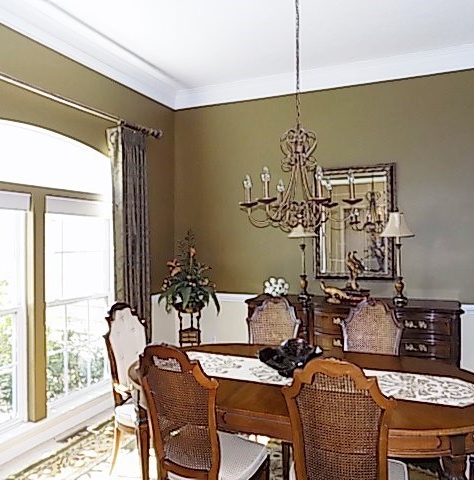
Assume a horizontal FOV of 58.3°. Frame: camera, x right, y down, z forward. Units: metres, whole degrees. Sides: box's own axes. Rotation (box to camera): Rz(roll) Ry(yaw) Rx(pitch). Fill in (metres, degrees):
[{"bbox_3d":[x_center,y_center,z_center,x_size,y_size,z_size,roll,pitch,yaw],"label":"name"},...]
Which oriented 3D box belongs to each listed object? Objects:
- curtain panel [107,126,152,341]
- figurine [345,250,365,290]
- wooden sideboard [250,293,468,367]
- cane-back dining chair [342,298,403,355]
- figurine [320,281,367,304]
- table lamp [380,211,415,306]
[{"bbox_3d":[-0.956,0.260,3.853,0.150,2.450,0.580,0,0,23],"label":"curtain panel"},{"bbox_3d":[1.025,0.265,3.694,0.170,0.360,0.150,0,0,23],"label":"figurine"},{"bbox_3d":[0.981,1.007,3.748,1.800,0.925,0.500,0,0,23],"label":"wooden sideboard"},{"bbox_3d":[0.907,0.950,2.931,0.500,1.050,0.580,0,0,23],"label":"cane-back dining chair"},{"bbox_3d":[0.923,0.448,3.694,0.380,0.200,0.150,0,0,23],"label":"figurine"},{"bbox_3d":[1.312,0.158,3.452,0.270,0.770,0.270,0,0,23],"label":"table lamp"}]

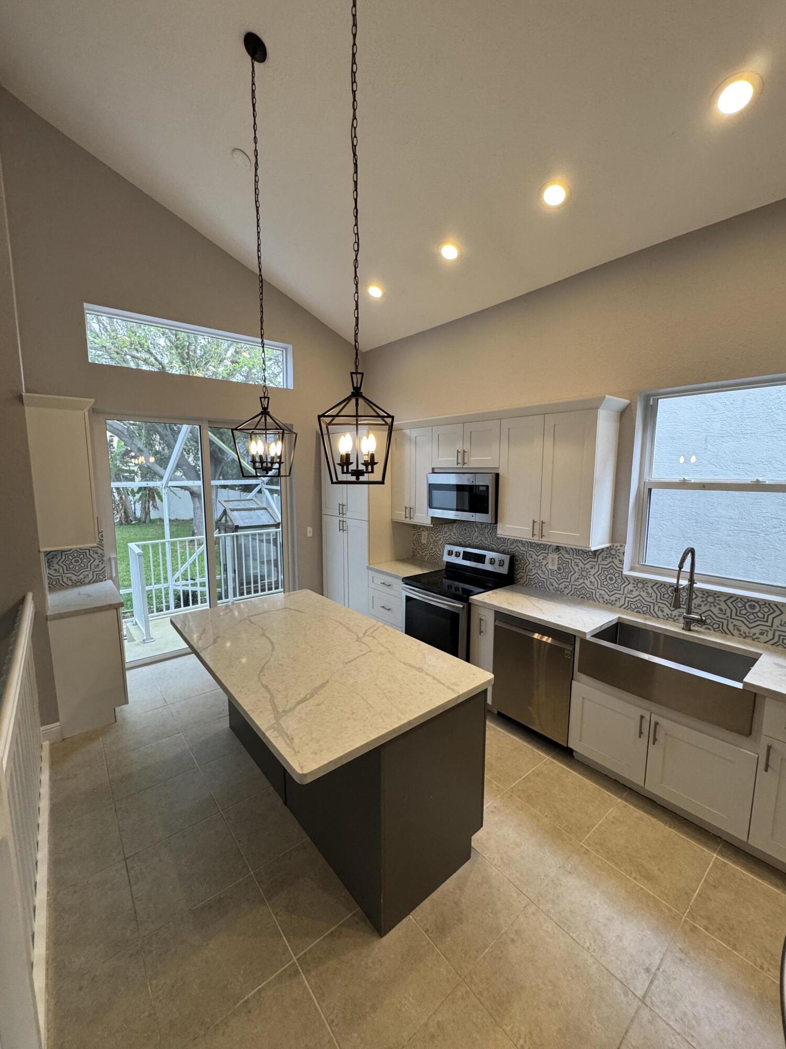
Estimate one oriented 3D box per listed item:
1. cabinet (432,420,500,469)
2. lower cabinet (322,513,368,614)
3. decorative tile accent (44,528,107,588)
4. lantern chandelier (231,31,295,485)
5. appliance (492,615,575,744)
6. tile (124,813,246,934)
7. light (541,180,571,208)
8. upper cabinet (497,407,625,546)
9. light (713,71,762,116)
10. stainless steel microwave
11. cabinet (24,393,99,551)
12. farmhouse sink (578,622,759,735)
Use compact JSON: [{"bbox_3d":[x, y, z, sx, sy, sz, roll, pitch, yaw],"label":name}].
[{"bbox_3d":[0.731,-0.683,3.748,0.320,0.395,0.760,-6,10,-39],"label":"cabinet"},{"bbox_3d":[-0.313,0.568,4.919,0.610,1.348,0.935,-6,10,-39],"label":"lower cabinet"},{"bbox_3d":[-2.667,0.287,3.567,0.400,0.452,0.012,-6,10,-39],"label":"decorative tile accent"},{"bbox_3d":[-0.765,-1.438,2.458,0.305,2.320,0.305,0,8,2],"label":"lantern chandelier"},{"bbox_3d":[1.183,1.067,3.155,0.600,0.835,0.606,-6,10,-39],"label":"appliance"},{"bbox_3d":[-0.997,1.667,2.064,0.457,0.012,0.457,-6,10,-39],"label":"tile"},{"bbox_3d":[0.973,-1.979,2.542,0.182,0.020,0.182,23,-8,-39],"label":"light"},{"bbox_3d":[1.212,-0.341,3.197,0.320,0.935,0.765,-6,10,-39],"label":"upper cabinet"},{"bbox_3d":[1.532,-1.919,1.891,0.185,0.030,0.185,22,-8,-39],"label":"light"},{"bbox_3d":[0.707,-0.253,3.778,0.390,0.405,0.759,-6,10,-39],"label":"stainless steel microwave"},{"bbox_3d":[-2.421,-0.379,3.132,0.350,1.000,0.850,-6,10,-39],"label":"cabinet"},{"bbox_3d":[1.591,0.816,2.441,0.505,0.240,0.830,-6,10,-39],"label":"farmhouse sink"}]

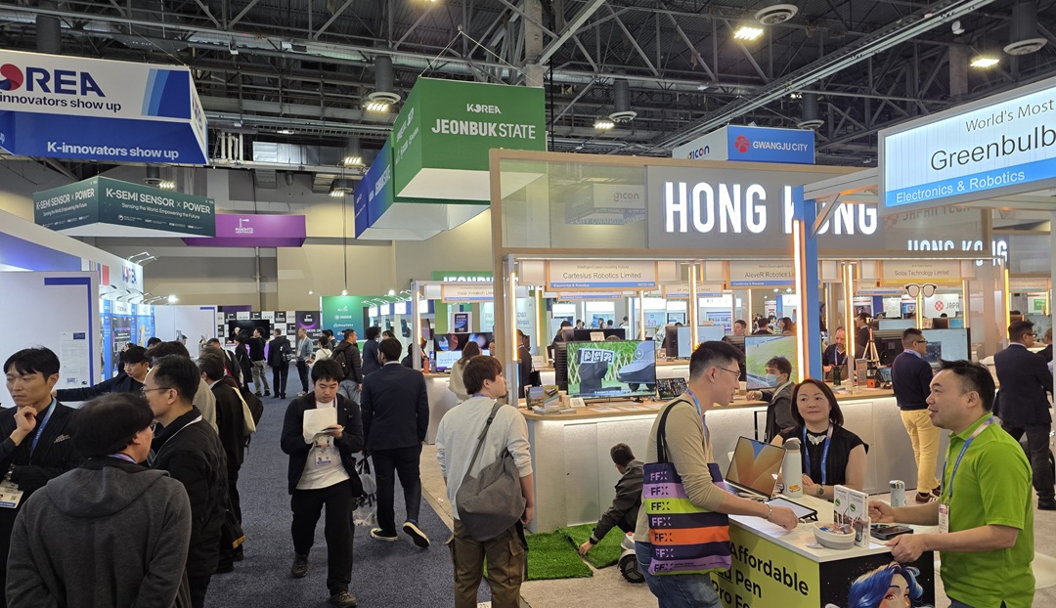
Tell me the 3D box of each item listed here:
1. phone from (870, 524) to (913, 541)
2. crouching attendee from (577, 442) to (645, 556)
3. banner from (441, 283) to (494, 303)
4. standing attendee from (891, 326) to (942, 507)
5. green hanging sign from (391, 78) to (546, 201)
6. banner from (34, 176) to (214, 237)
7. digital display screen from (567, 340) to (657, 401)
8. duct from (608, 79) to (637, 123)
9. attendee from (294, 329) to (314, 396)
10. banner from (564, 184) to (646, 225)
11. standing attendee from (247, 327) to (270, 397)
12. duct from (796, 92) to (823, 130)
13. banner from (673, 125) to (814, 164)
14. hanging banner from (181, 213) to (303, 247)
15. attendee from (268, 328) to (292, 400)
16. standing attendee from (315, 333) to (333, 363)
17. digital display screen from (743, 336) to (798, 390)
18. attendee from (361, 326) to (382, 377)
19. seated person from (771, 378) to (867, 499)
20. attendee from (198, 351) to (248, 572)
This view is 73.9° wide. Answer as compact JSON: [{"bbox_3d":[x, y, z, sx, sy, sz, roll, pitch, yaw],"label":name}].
[{"bbox_3d":[1.406,0.886,2.722,0.163,0.014,0.078,-1,-1,-24],"label":"phone"},{"bbox_3d":[0.812,1.537,5.630,0.800,0.880,0.580,-2,-1,37],"label":"crouching attendee"},{"bbox_3d":[-0.834,-0.162,11.400,1.180,0.310,0.060,-1,-1,-19],"label":"banner"},{"bbox_3d":[3.961,1.103,7.150,0.380,1.720,0.500,-1,-1,-24],"label":"standing attendee"},{"bbox_3d":[-1.596,-3.968,17.721,2.921,2.027,3.672,-1,-1,-19],"label":"green hanging sign"},{"bbox_3d":[-15.288,-3.408,26.618,4.481,1.545,4.790,-2,-1,27],"label":"banner"},{"bbox_3d":[0.832,0.665,7.019,0.950,0.560,0.060,-1,-1,-16],"label":"digital display screen"},{"bbox_3d":[3.704,-8.137,27.400,1.060,1.580,1.060,-1,-1,0],"label":"duct"},{"bbox_3d":[-5.776,1.506,18.100,0.500,1.750,0.400,-2,-1,42],"label":"attendee"},{"bbox_3d":[3.585,-4.246,30.348,2.970,1.204,3.105,-1,-1,-19],"label":"banner"},{"bbox_3d":[-6.987,1.503,18.200,0.450,1.780,0.500,-2,-1,37],"label":"standing attendee"},{"bbox_3d":[11.800,-8.312,29.300,1.060,1.580,1.060,-1,-1,-19],"label":"duct"},{"bbox_3d":[6.655,-4.505,22.001,2.959,1.204,2.970,-1,-1,-19],"label":"banner"},{"bbox_3d":[-12.608,-3.240,31.313,4.915,1.005,3.447,-1,-1,-21],"label":"hanging banner"},{"bbox_3d":[-6.253,1.512,17.700,0.560,1.750,0.420,-1,-1,-22],"label":"attendee"},{"bbox_3d":[-4.010,1.441,13.800,0.460,1.600,0.350,-1,-1,-23],"label":"standing attendee"},{"bbox_3d":[2.773,0.622,7.580,0.970,0.560,0.060,-1,-1,-19],"label":"digital display screen"},{"bbox_3d":[-2.773,1.300,12.400,0.400,1.770,0.500,-1,-1,-41],"label":"attendee"},{"bbox_3d":[1.456,1.114,3.500,0.470,1.470,0.520,-2,-1,38],"label":"seated person"},{"bbox_3d":[-2.509,1.228,5.654,0.420,1.720,0.520,-2,-1,10],"label":"attendee"}]

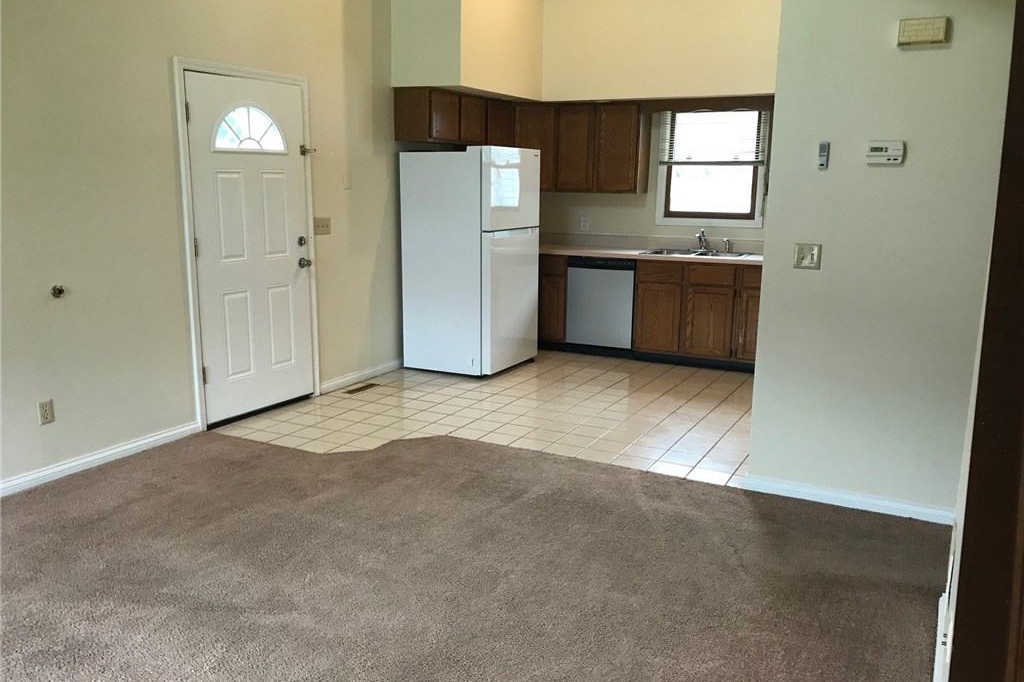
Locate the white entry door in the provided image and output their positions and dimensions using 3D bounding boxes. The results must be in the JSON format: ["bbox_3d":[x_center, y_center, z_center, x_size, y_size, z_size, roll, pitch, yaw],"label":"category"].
[{"bbox_3d":[-1.581,-0.555,5.091,0.045,2.026,0.912,6,13,28],"label":"white entry door"}]

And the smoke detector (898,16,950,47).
[{"bbox_3d":[1.647,-1.239,3.318,0.166,0.100,0.045,6,13,28],"label":"smoke detector"}]

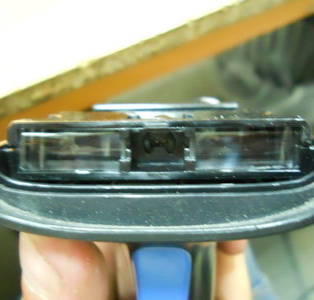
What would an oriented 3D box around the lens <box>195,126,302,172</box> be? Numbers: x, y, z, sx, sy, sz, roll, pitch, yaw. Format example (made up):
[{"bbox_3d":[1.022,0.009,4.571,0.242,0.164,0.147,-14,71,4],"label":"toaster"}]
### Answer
[{"bbox_3d":[0.021,0.000,0.114,0.024,0.009,0.008,-1,10,0],"label":"lens"}]

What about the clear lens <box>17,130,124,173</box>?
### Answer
[{"bbox_3d":[-0.020,0.000,0.114,0.024,0.009,0.008,-1,10,0],"label":"clear lens"}]

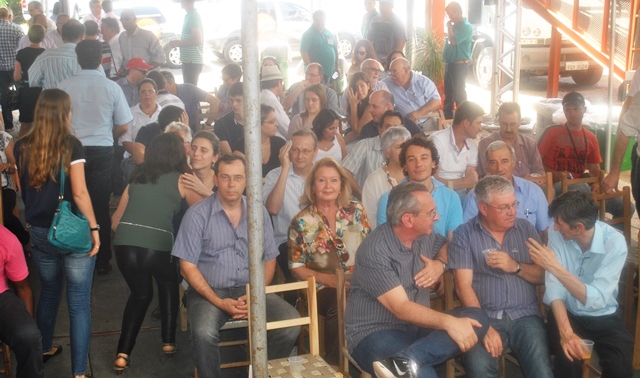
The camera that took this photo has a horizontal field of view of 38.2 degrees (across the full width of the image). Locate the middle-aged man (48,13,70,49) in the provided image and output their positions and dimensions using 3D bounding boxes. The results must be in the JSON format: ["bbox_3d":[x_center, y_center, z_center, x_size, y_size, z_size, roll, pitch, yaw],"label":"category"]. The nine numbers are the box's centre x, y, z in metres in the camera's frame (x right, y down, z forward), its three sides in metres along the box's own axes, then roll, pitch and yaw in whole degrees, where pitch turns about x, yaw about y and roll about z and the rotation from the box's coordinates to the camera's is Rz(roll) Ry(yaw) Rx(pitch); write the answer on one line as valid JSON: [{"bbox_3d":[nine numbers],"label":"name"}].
[{"bbox_3d":[-3.066,-1.249,11.195,0.500,1.720,0.360,-7,15,-26],"label":"middle-aged man"}]

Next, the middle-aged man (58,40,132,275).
[{"bbox_3d":[-1.677,-0.208,6.958,0.540,1.760,0.360,-2,14,-8],"label":"middle-aged man"}]

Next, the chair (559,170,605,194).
[{"bbox_3d":[1.863,0.313,6.330,0.360,0.850,0.360,-6,14,-22],"label":"chair"}]

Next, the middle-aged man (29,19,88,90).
[{"bbox_3d":[-2.130,-0.565,8.068,0.600,1.799,0.360,2,14,9],"label":"middle-aged man"}]

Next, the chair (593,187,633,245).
[{"bbox_3d":[1.962,0.482,5.893,0.390,0.880,0.420,-8,16,-27],"label":"chair"}]

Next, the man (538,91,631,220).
[{"bbox_3d":[2.038,-0.047,6.952,0.660,1.303,0.850,-4,15,-15],"label":"man"}]

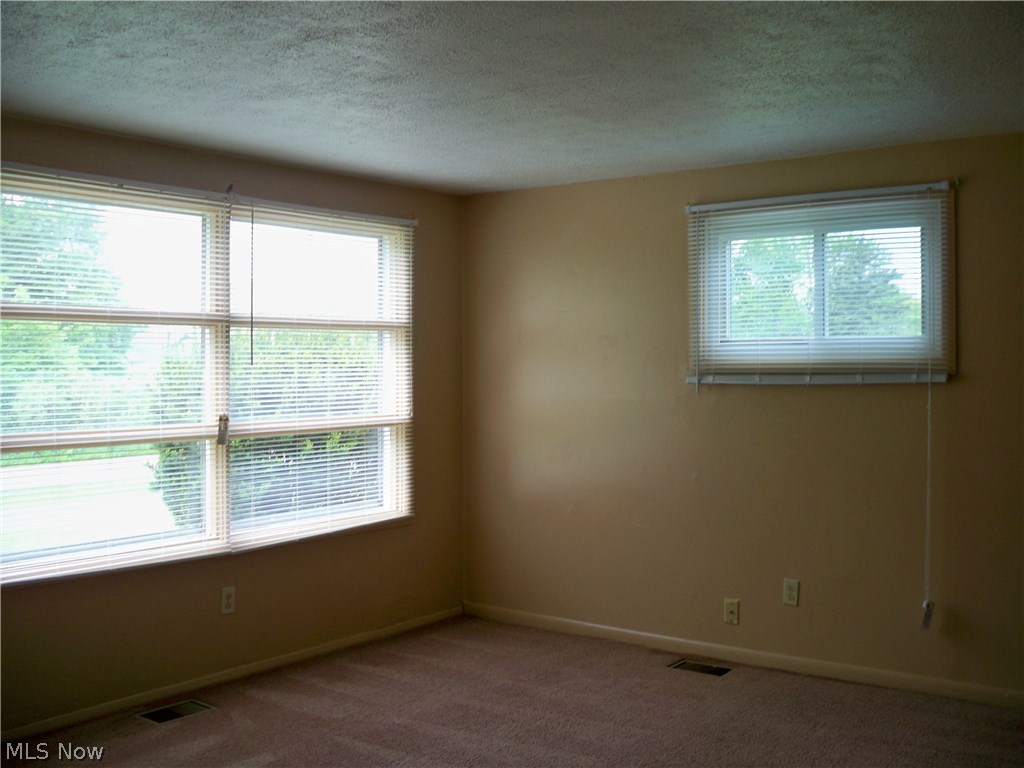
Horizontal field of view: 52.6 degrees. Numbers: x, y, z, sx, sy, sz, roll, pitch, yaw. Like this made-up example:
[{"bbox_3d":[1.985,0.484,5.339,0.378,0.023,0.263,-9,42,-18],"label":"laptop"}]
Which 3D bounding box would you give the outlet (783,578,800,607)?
[{"bbox_3d":[1.315,0.982,4.871,0.072,0.118,0.010,1,2,35],"label":"outlet"}]

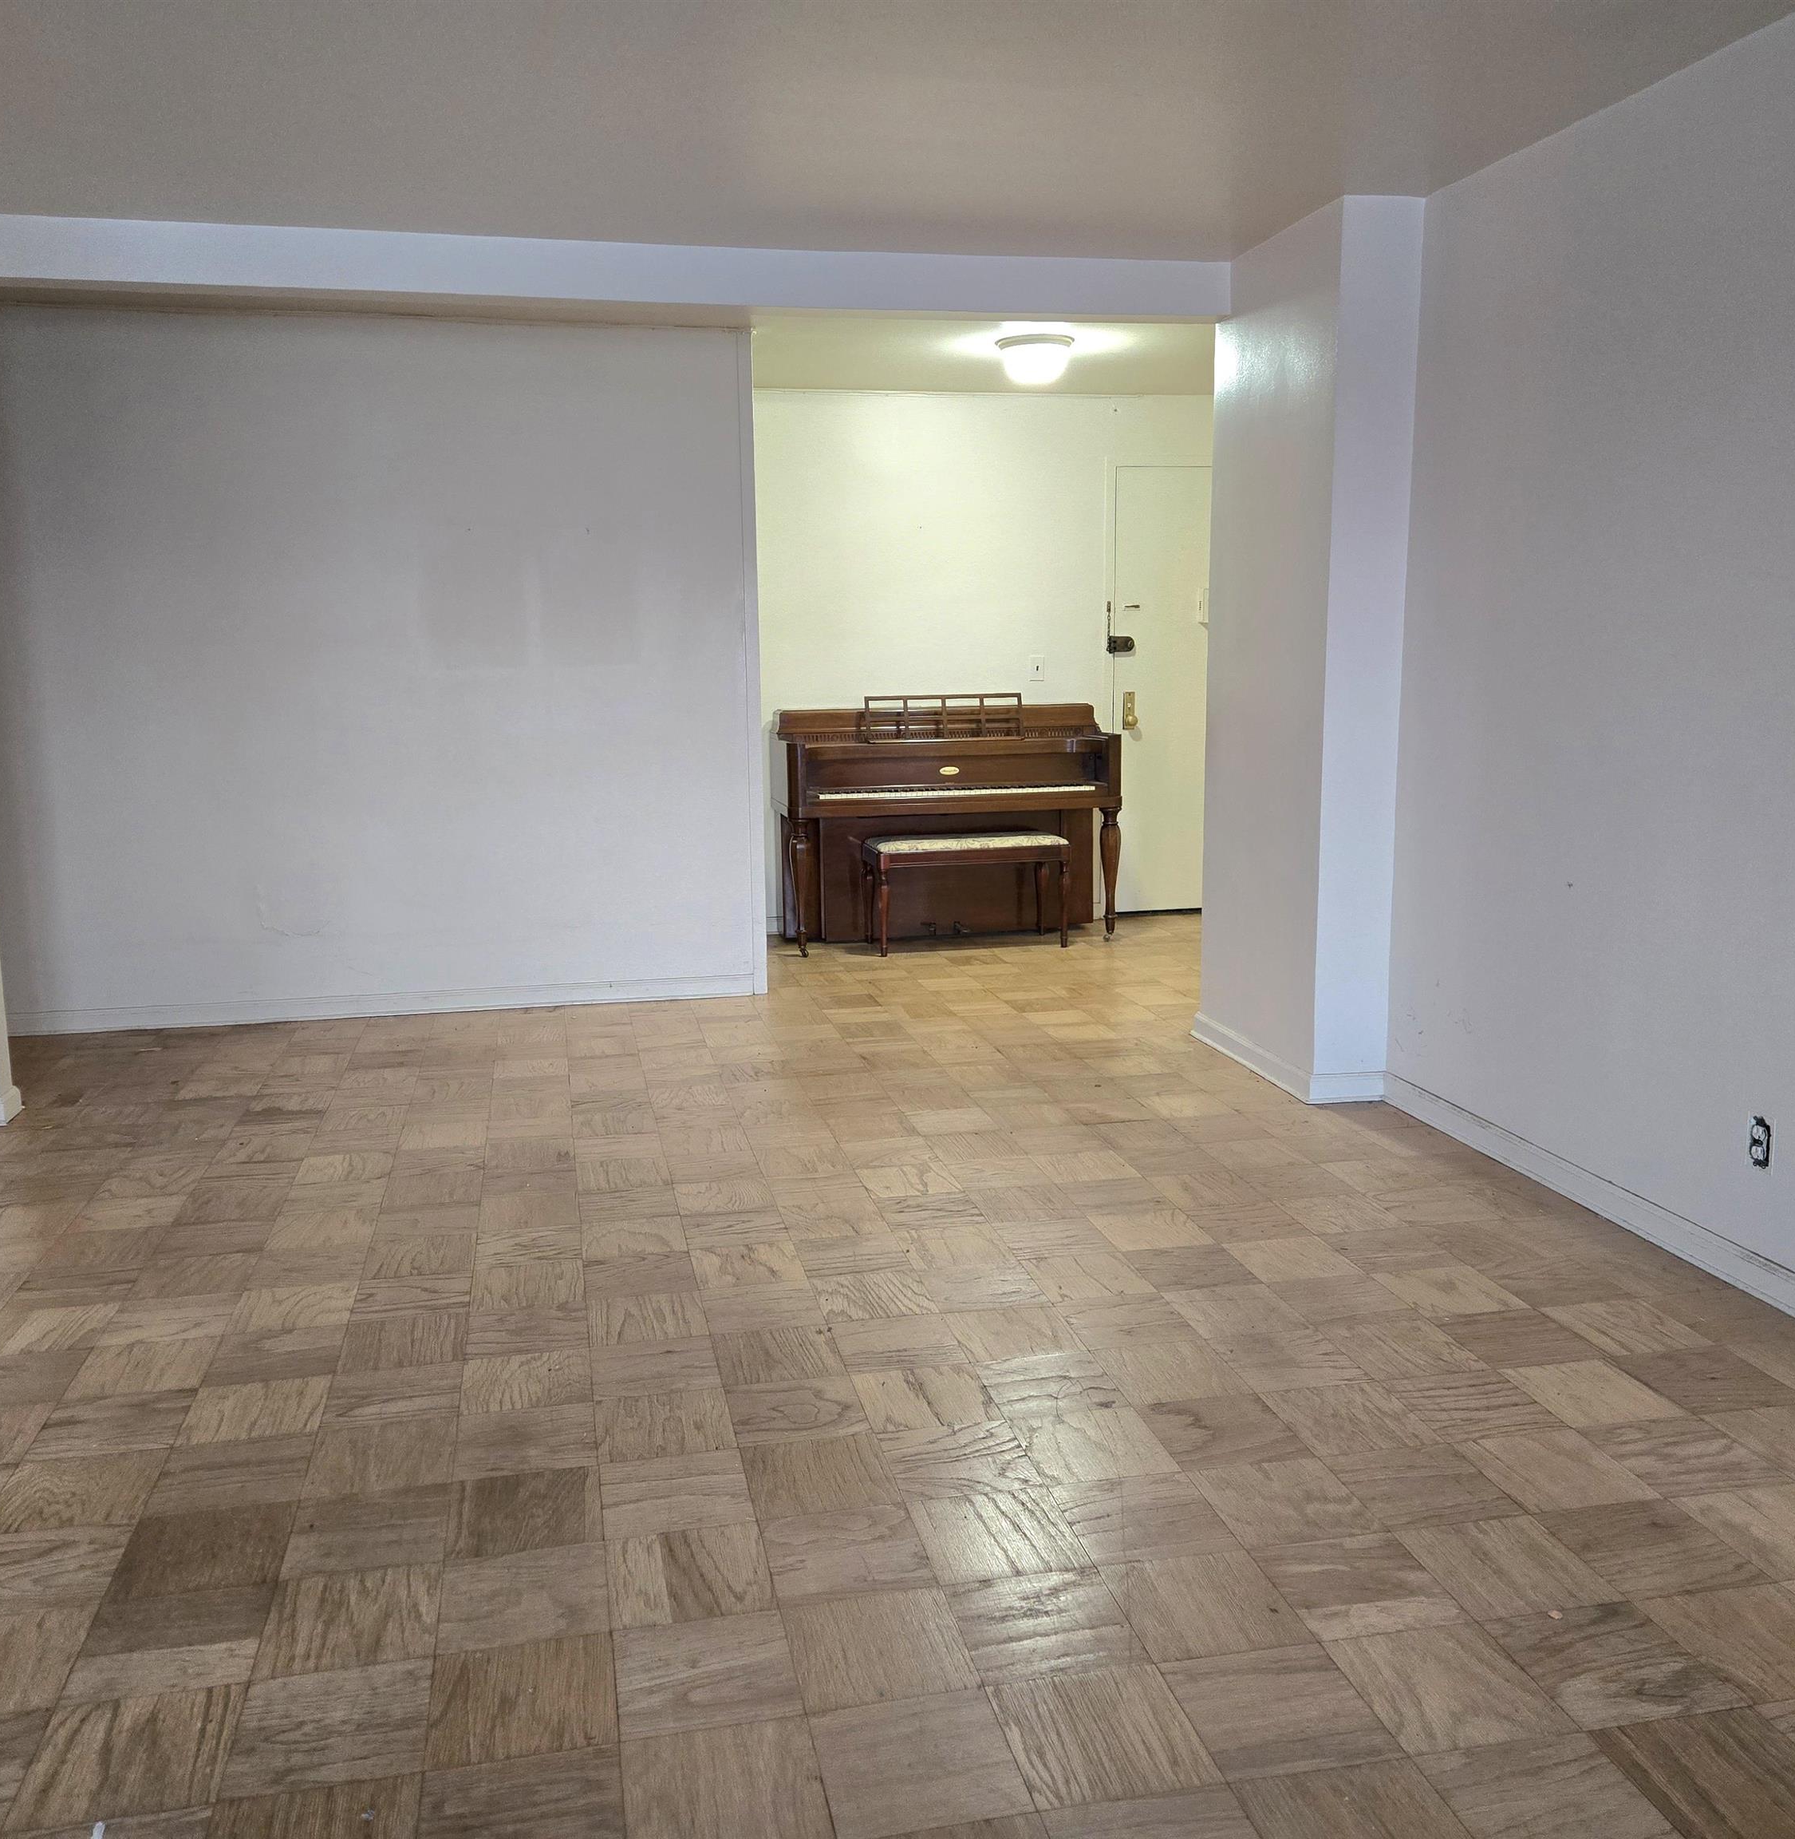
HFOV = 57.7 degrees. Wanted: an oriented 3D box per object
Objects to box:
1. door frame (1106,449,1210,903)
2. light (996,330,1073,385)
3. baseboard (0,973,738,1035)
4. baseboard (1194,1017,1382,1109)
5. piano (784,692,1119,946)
[{"bbox_3d":[1.489,-1.082,7.794,0.914,2.082,0.045,-3,10,-12],"label":"door frame"},{"bbox_3d":[0.512,-2.062,5.997,0.291,0.179,0.291,-1,10,0],"label":"light"},{"bbox_3d":[-1.807,0.309,5.876,2.594,0.083,0.018,-3,10,-12],"label":"baseboard"},{"bbox_3d":[1.184,0.409,5.061,0.228,0.087,0.912,-3,10,-12],"label":"baseboard"},{"bbox_3d":[0.214,-0.443,7.215,1.473,1.077,0.558,-3,10,-12],"label":"piano"}]

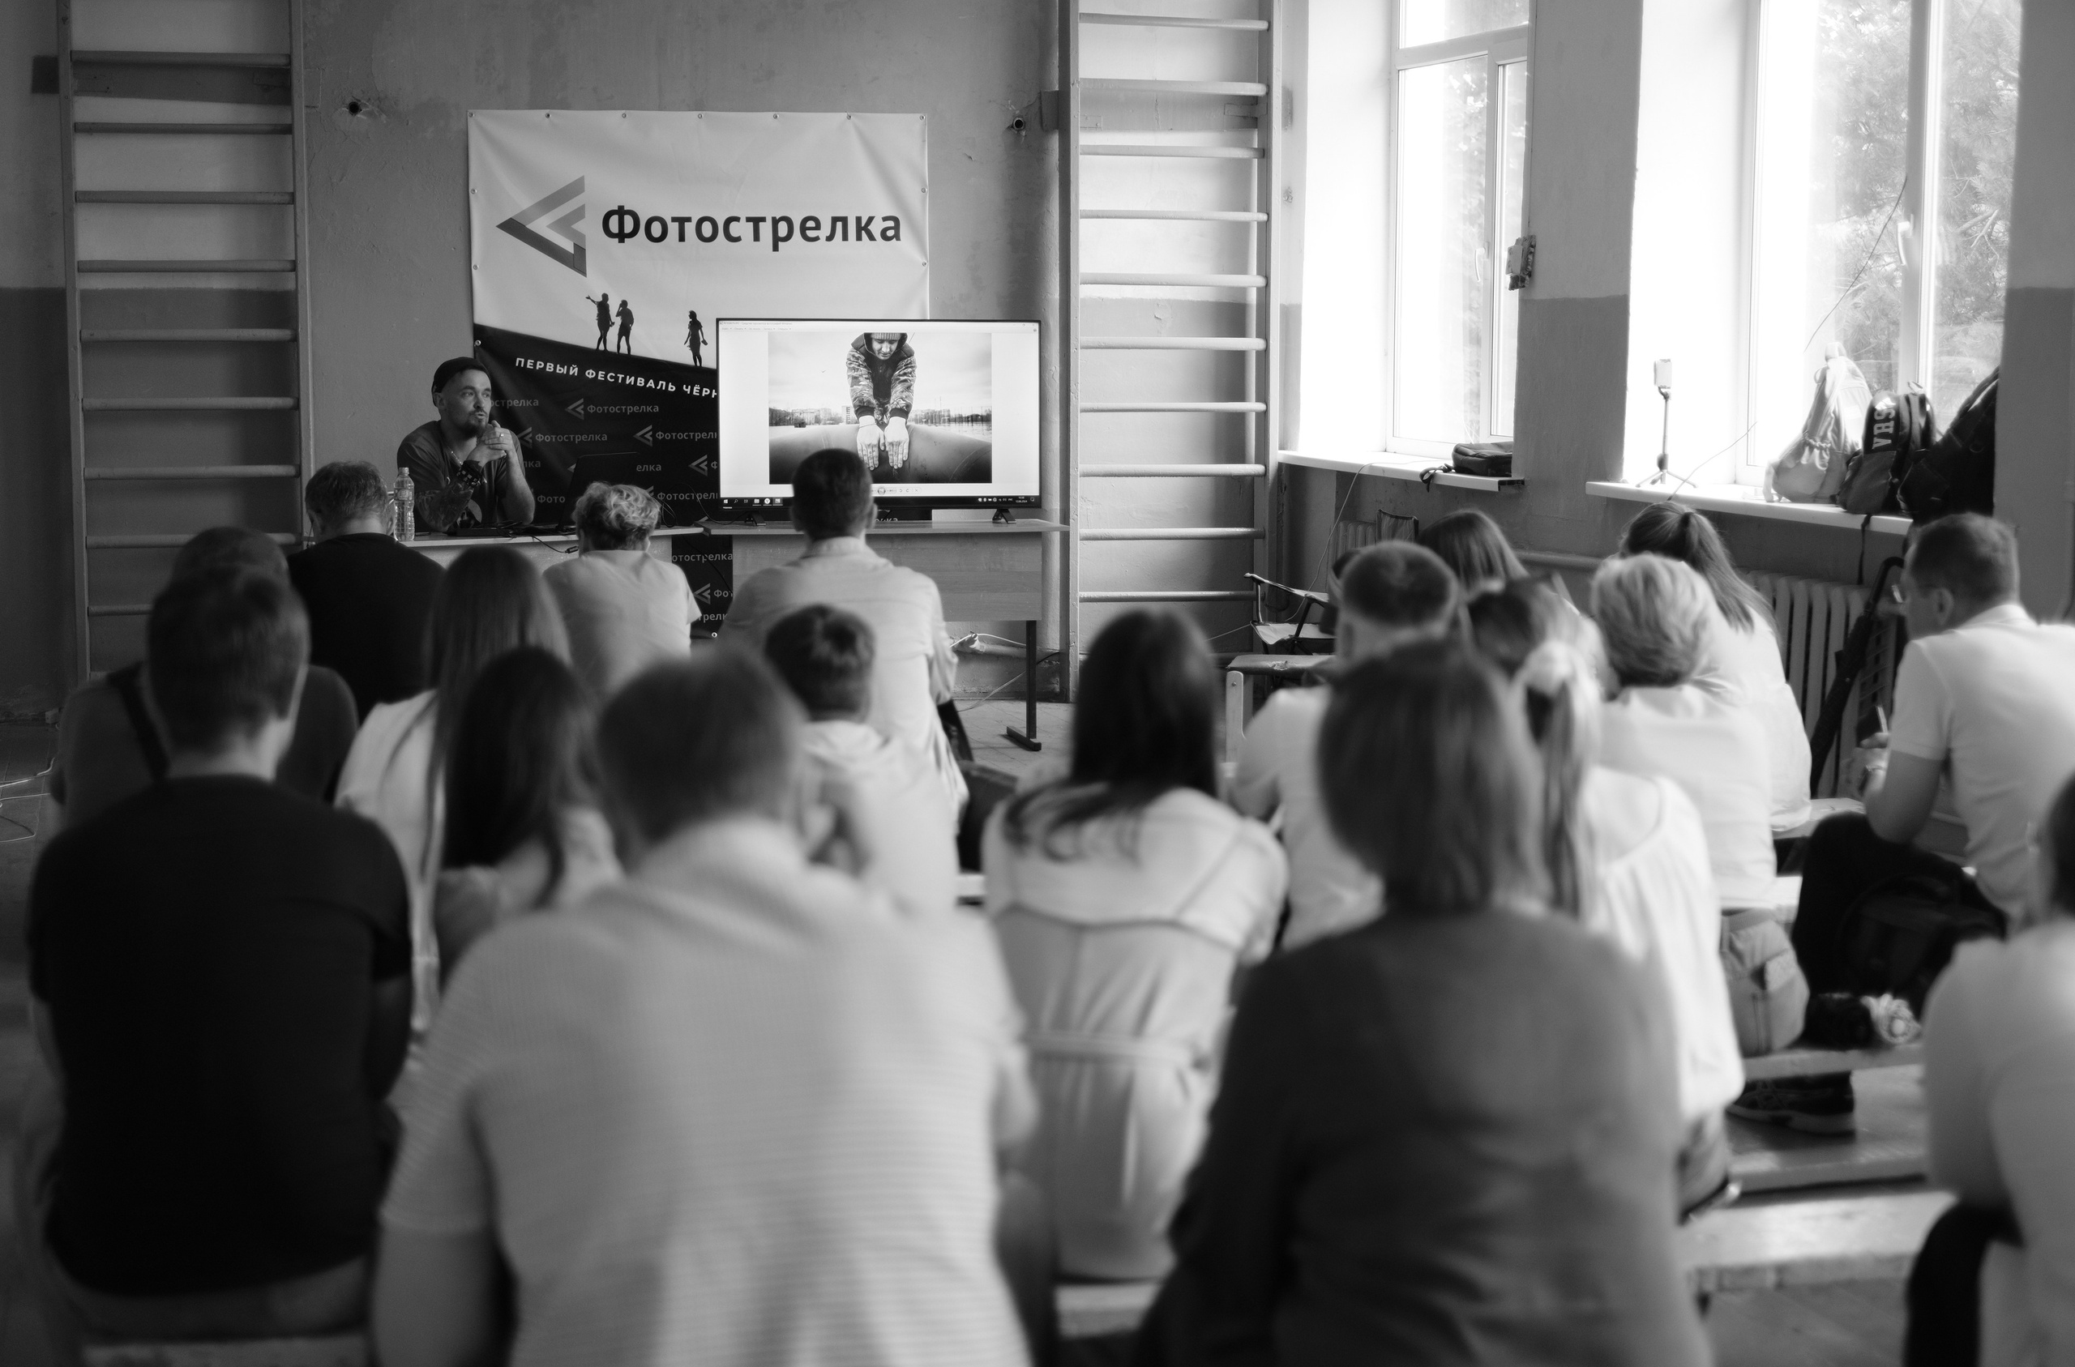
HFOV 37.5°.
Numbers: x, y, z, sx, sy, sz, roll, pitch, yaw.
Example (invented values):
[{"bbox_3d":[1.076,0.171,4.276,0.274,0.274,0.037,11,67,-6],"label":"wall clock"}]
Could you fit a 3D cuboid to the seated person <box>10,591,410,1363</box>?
[{"bbox_3d":[-0.976,0.406,3.630,0.470,1.120,0.700,-1,7,-8],"label":"seated person"}]

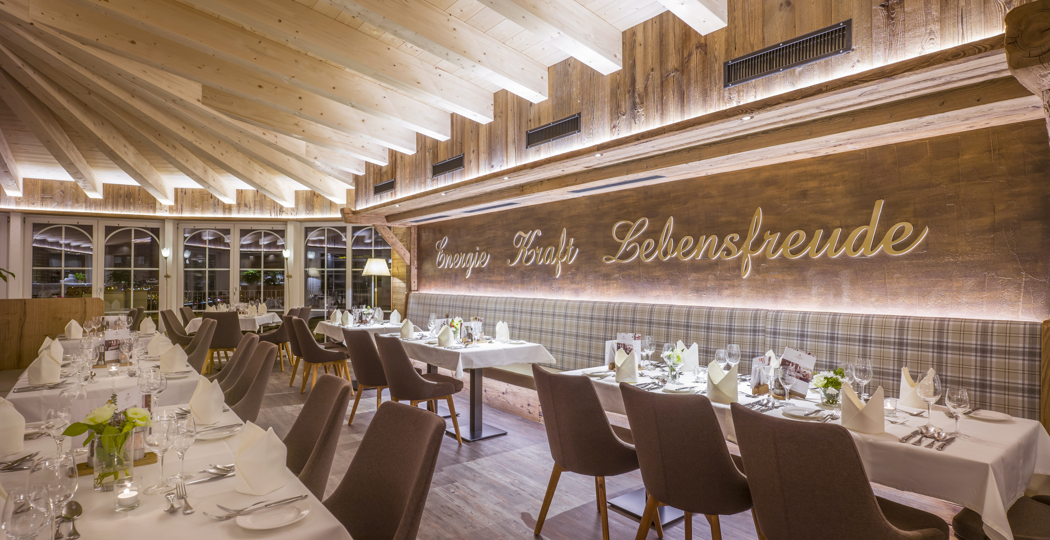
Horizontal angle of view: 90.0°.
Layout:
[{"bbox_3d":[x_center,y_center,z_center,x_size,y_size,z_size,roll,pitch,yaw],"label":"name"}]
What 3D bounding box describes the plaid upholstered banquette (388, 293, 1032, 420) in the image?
[{"bbox_3d":[0.226,0.853,5.059,0.580,1.110,6.780,1,-1,-39],"label":"plaid upholstered banquette"}]

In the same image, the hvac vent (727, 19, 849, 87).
[{"bbox_3d":[1.322,-1.102,2.716,0.030,0.152,0.650,0,-1,-39],"label":"hvac vent"}]

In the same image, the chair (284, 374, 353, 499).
[{"bbox_3d":[-1.052,0.926,2.230,0.600,0.870,0.490,0,-1,-39],"label":"chair"}]

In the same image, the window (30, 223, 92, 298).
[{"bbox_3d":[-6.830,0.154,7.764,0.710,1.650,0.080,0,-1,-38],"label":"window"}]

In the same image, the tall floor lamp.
[{"bbox_3d":[-2.256,0.637,7.939,0.400,1.623,0.400,0,-1,-24],"label":"tall floor lamp"}]

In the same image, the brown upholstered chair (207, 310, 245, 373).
[{"bbox_3d":[-3.960,0.990,6.990,0.500,0.880,0.590,0,-1,-16],"label":"brown upholstered chair"}]

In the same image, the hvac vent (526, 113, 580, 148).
[{"bbox_3d":[0.215,-1.103,4.192,0.030,0.148,0.650,1,-1,-39],"label":"hvac vent"}]

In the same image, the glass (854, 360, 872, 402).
[{"bbox_3d":[1.498,0.494,2.324,0.086,0.202,0.086,0,-1,-39],"label":"glass"}]

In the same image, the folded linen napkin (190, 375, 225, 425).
[{"bbox_3d":[-1.293,0.518,2.136,0.125,0.170,0.110,-1,-1,45],"label":"folded linen napkin"}]

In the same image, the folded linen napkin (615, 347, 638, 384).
[{"bbox_3d":[0.562,0.523,2.903,0.100,0.167,0.125,0,-1,-39],"label":"folded linen napkin"}]

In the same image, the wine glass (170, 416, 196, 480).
[{"bbox_3d":[-0.982,0.507,1.501,0.071,0.172,0.071,1,-1,-39],"label":"wine glass"}]

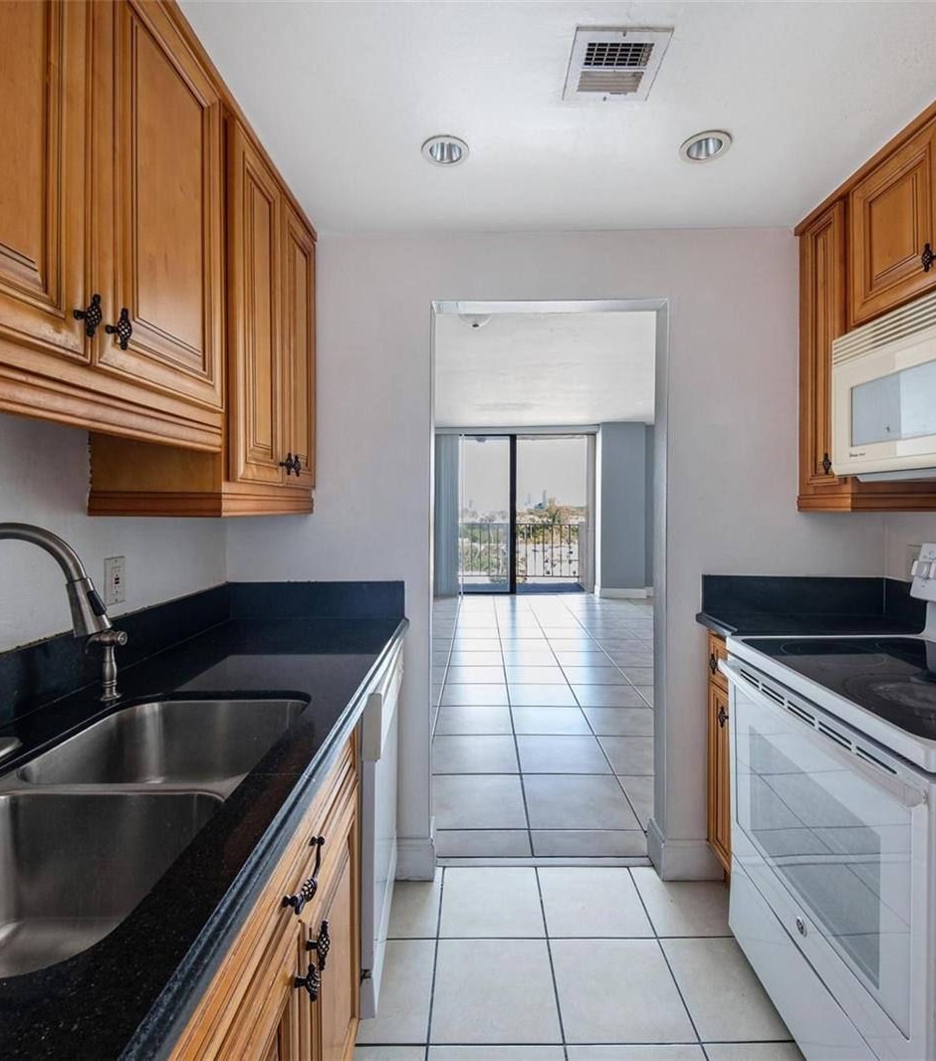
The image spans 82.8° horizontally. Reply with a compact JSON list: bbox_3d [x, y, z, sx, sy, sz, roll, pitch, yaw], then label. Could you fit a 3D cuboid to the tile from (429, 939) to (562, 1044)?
[{"bbox_3d":[0.073,1.270,1.473,0.340,0.012,0.321,0,3,1],"label":"tile"}]

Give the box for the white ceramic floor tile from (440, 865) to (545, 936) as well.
[{"bbox_3d":[0.079,1.231,1.763,0.327,0.010,0.314,0,2,1],"label":"white ceramic floor tile"}]

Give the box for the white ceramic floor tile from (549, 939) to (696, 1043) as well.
[{"bbox_3d":[0.413,1.272,1.477,0.341,0.012,0.322,0,3,1],"label":"white ceramic floor tile"}]

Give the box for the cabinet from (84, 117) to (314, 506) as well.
[{"bbox_3d":[-0.680,-0.516,1.474,0.319,0.944,0.690,0,3,1],"label":"cabinet"}]

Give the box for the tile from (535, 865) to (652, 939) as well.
[{"bbox_3d":[0.411,1.231,1.763,0.326,0.010,0.314,0,2,1],"label":"tile"}]

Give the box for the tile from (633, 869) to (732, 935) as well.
[{"bbox_3d":[0.759,1.258,1.798,0.340,0.012,0.319,0,3,1],"label":"tile"}]

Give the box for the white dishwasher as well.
[{"bbox_3d":[-0.528,0.789,1.556,0.603,0.845,0.585,0,3,1],"label":"white dishwasher"}]

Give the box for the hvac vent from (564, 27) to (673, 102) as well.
[{"bbox_3d":[0.324,-1.035,1.179,0.198,0.015,0.195,0,2,1],"label":"hvac vent"}]

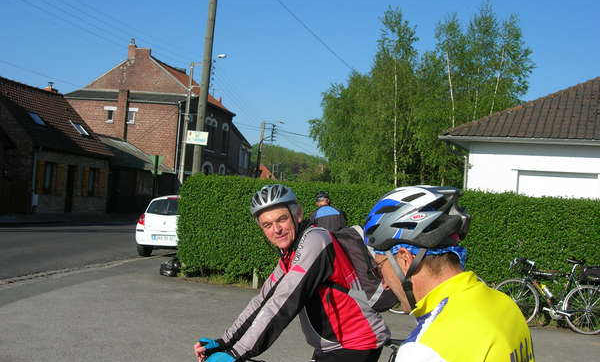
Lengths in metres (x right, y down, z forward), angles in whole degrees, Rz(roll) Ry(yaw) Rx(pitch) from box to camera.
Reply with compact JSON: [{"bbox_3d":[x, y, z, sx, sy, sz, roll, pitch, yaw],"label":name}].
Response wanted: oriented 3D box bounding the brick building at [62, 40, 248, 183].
[{"bbox_3d":[-10.071,-3.430,50.500,7.900,11.100,15.800,3,-1,12],"label":"brick building"}]

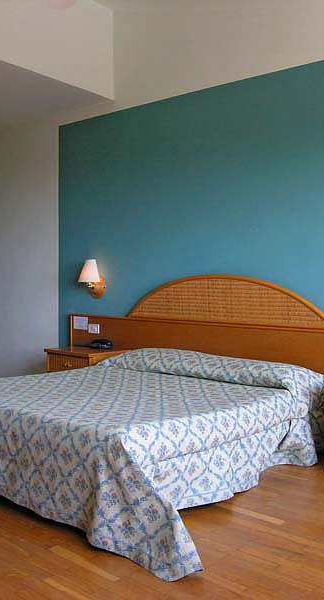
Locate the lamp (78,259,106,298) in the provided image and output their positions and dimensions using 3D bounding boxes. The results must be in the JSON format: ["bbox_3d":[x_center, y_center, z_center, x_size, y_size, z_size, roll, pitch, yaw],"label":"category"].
[{"bbox_3d":[-0.588,-0.175,4.659,0.235,0.325,0.210,2,2,38],"label":"lamp"}]

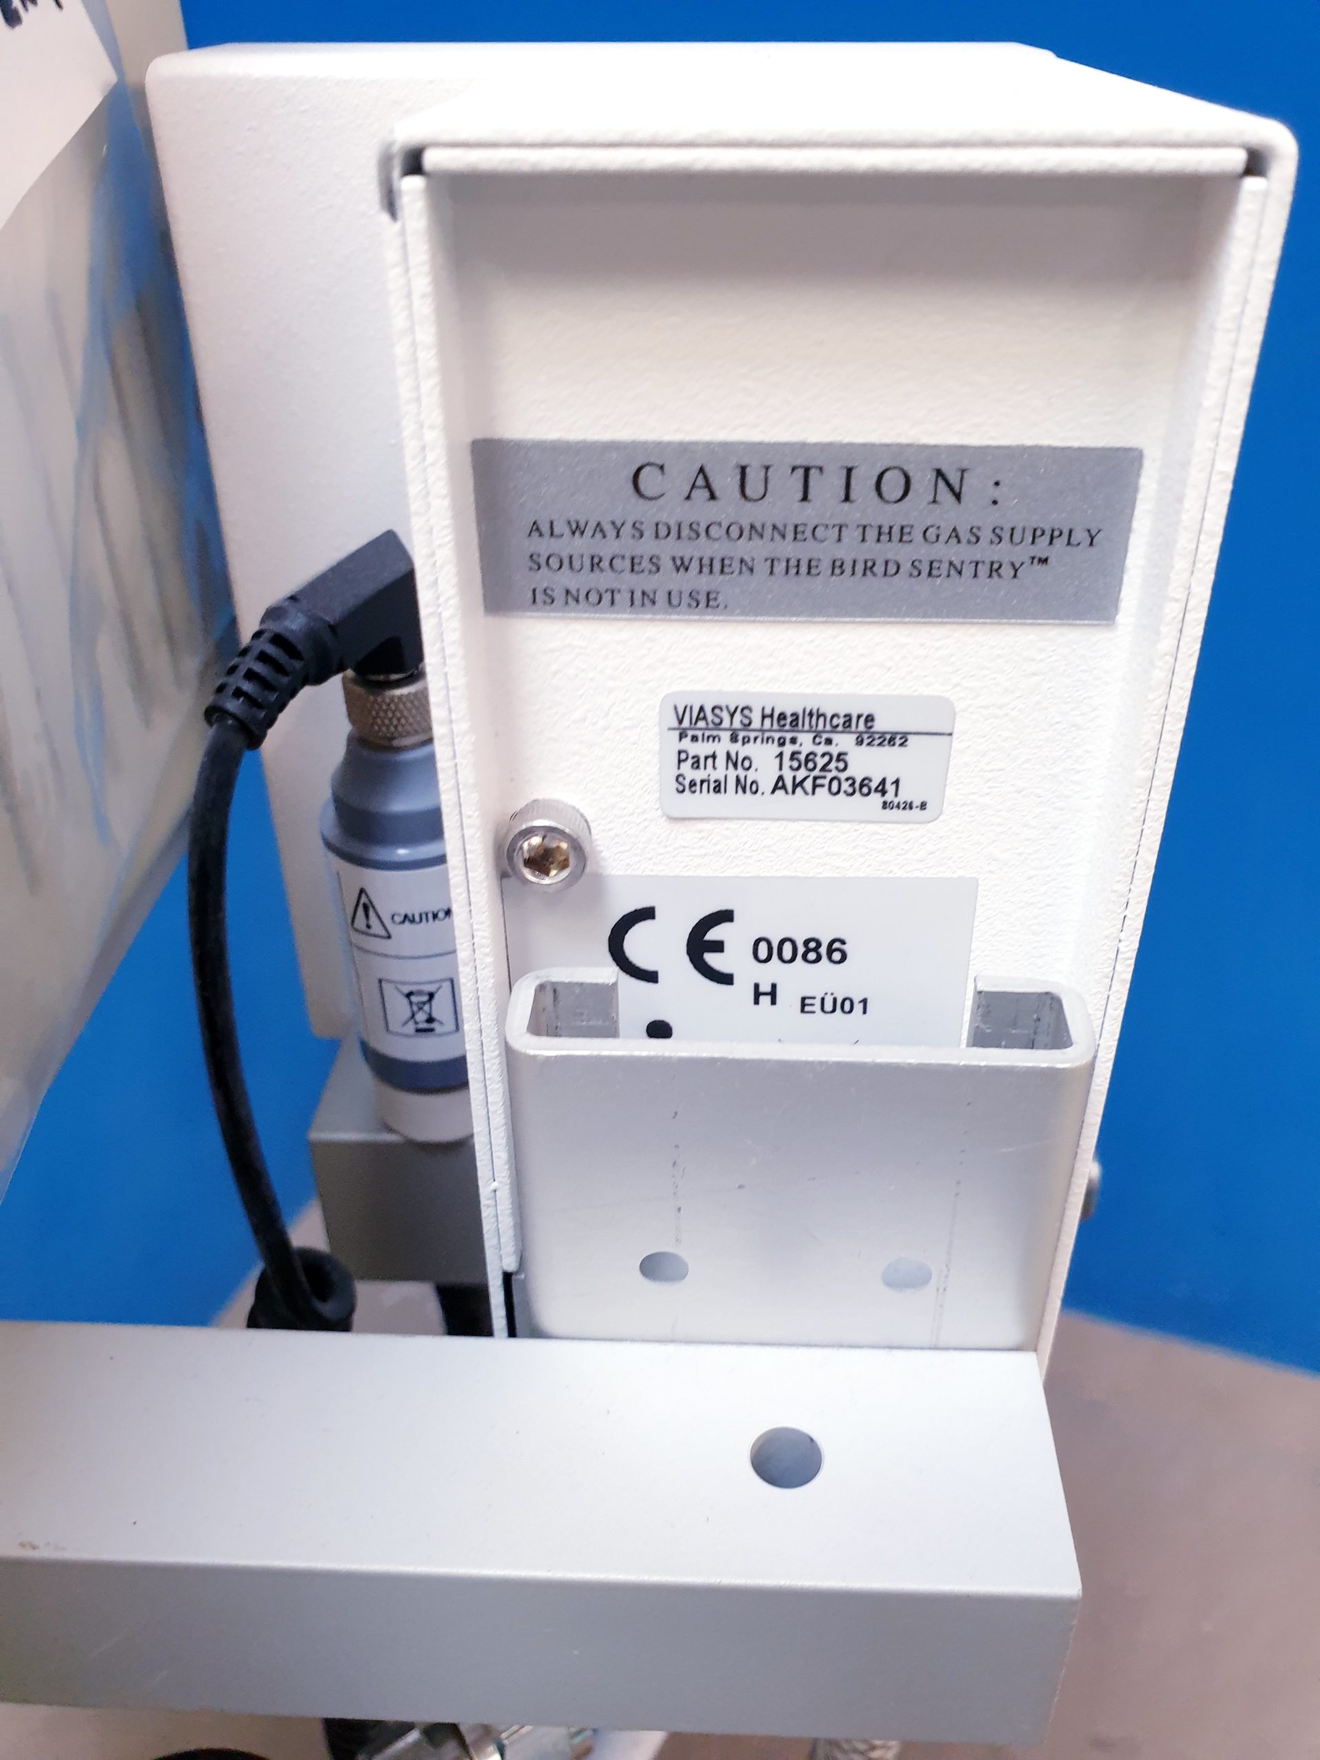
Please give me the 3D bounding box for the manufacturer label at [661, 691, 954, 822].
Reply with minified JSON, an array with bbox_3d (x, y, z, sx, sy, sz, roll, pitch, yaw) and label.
[{"bbox_3d":[0.016,-0.013,0.147,0.032,0.015,0.001,1,30,3],"label":"manufacturer label"}]

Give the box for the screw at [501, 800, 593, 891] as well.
[{"bbox_3d":[-0.013,-0.004,0.150,0.009,0.009,0.005,1,30,3],"label":"screw"}]

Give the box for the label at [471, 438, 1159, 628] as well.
[{"bbox_3d":[0.014,-0.035,0.134,0.066,0.018,0.001,1,30,3],"label":"label"}]

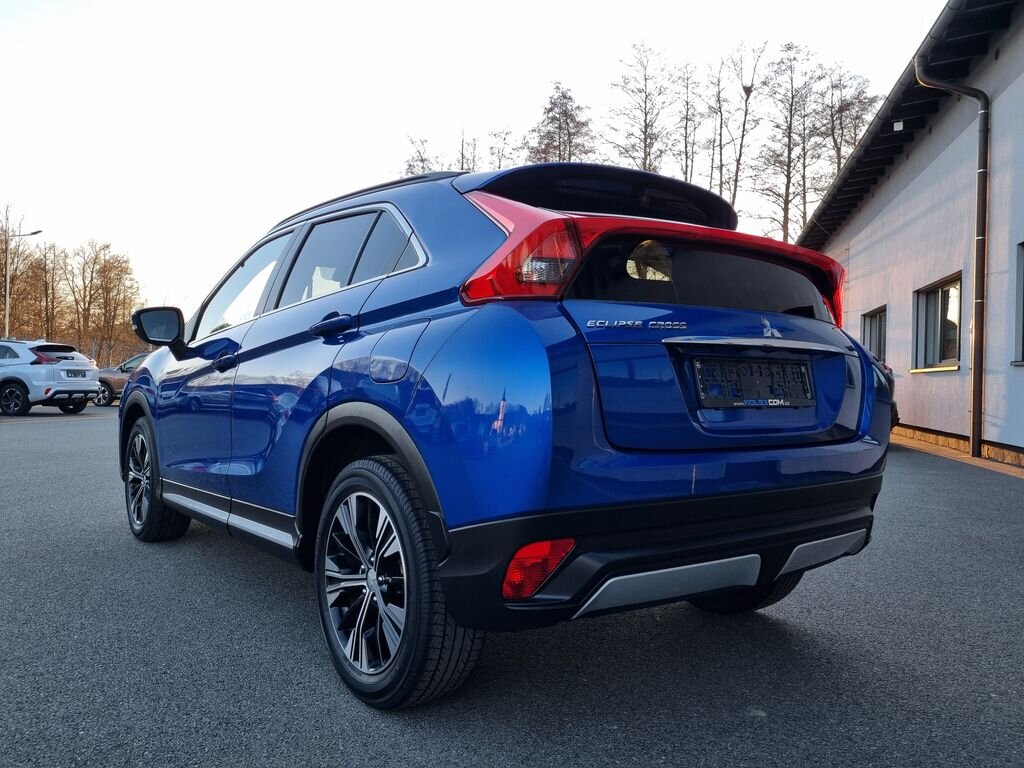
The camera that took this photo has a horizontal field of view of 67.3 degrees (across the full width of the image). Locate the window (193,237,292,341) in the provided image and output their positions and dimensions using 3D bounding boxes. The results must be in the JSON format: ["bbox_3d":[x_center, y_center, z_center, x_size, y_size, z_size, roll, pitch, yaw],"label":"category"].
[{"bbox_3d":[-1.174,-0.409,3.345,0.050,0.450,0.870,25,-14,-35],"label":"window"}]

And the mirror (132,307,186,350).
[{"bbox_3d":[-1.623,-0.255,3.505,0.240,0.190,0.160,1,0,-38],"label":"mirror"}]

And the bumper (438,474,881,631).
[{"bbox_3d":[0.630,0.424,2.195,1.790,0.300,0.360,1,0,-38],"label":"bumper"}]

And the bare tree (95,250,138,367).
[{"bbox_3d":[-22.100,-3.400,43.000,2.800,8.000,2.800,1,0,0],"label":"bare tree"}]

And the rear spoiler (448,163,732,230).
[{"bbox_3d":[0.349,-0.620,2.576,1.200,0.150,0.360,1,0,-38],"label":"rear spoiler"}]

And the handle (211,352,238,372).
[{"bbox_3d":[-1.125,-0.075,3.032,0.055,0.055,0.280,1,0,-38],"label":"handle"}]

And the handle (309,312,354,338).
[{"bbox_3d":[-0.522,-0.161,2.247,0.055,0.055,0.280,1,0,-38],"label":"handle"}]

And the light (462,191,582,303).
[{"bbox_3d":[-0.028,-0.360,1.963,0.340,0.340,0.380,1,0,-38],"label":"light"}]

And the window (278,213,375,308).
[{"bbox_3d":[-0.654,-0.438,2.672,0.045,0.340,0.620,25,-14,-35],"label":"window"}]

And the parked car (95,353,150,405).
[{"bbox_3d":[-10.980,-0.150,23.850,4.400,1.670,1.830,1,0,14],"label":"parked car"}]

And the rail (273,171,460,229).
[{"bbox_3d":[-0.632,-0.669,2.896,0.060,0.100,1.580,1,0,-38],"label":"rail"}]

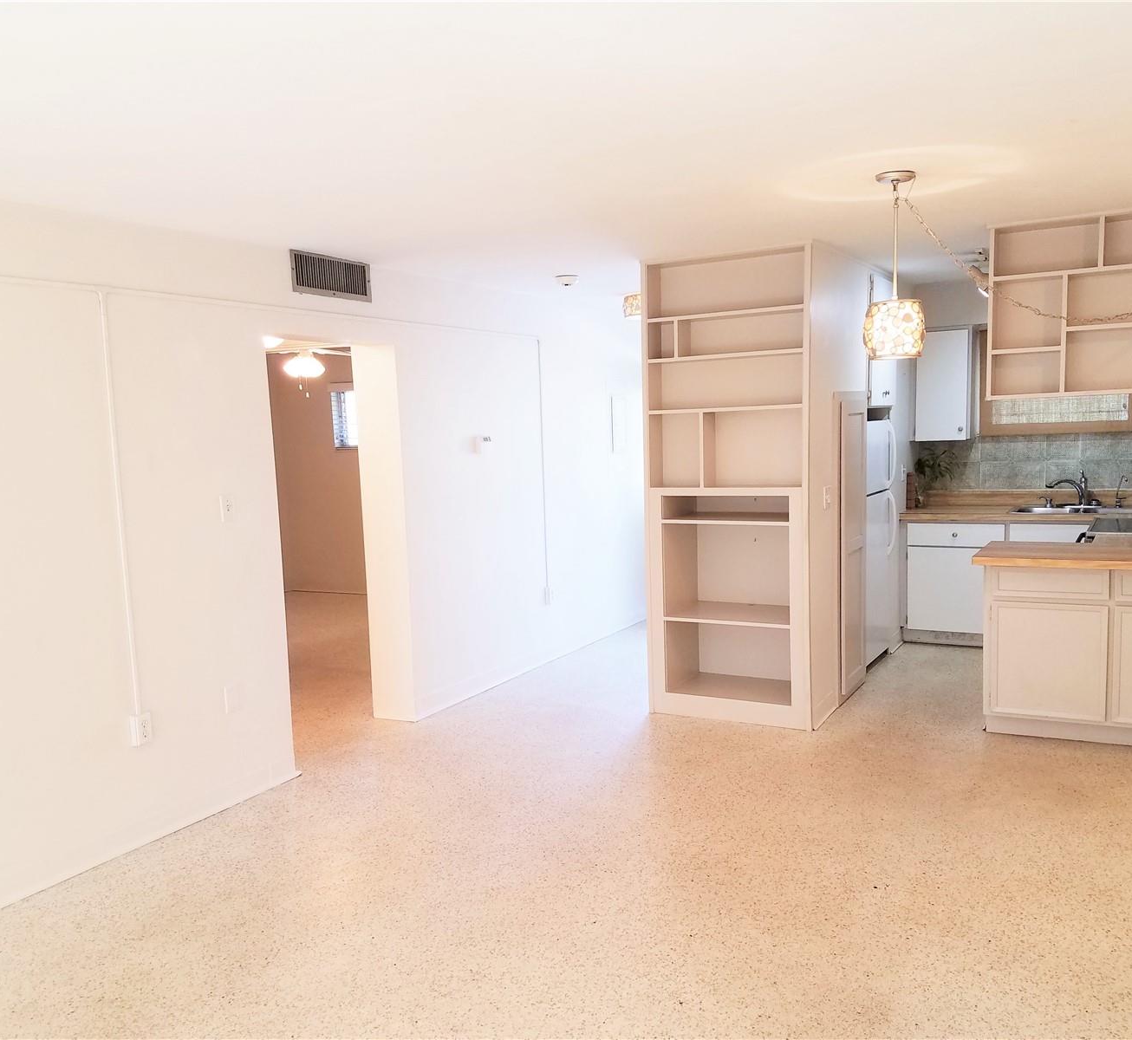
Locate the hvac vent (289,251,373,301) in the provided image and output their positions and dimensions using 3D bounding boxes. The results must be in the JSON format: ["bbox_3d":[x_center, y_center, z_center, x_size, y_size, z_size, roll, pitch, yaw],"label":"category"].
[{"bbox_3d":[-1.130,-1.190,5.100,0.025,0.193,0.575,1,6,29],"label":"hvac vent"}]

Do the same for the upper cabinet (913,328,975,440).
[{"bbox_3d":[2.682,-0.965,7.403,0.395,0.792,0.360,1,6,29],"label":"upper cabinet"}]

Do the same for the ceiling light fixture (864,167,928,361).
[{"bbox_3d":[1.173,-0.900,3.711,0.216,0.640,0.216,1,6,29],"label":"ceiling light fixture"}]

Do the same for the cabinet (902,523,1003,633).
[{"bbox_3d":[2.743,0.366,7.250,0.645,0.760,0.600,1,6,29],"label":"cabinet"}]

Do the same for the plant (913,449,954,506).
[{"bbox_3d":[2.655,-0.300,7.516,0.290,0.425,0.280,1,6,29],"label":"plant"}]

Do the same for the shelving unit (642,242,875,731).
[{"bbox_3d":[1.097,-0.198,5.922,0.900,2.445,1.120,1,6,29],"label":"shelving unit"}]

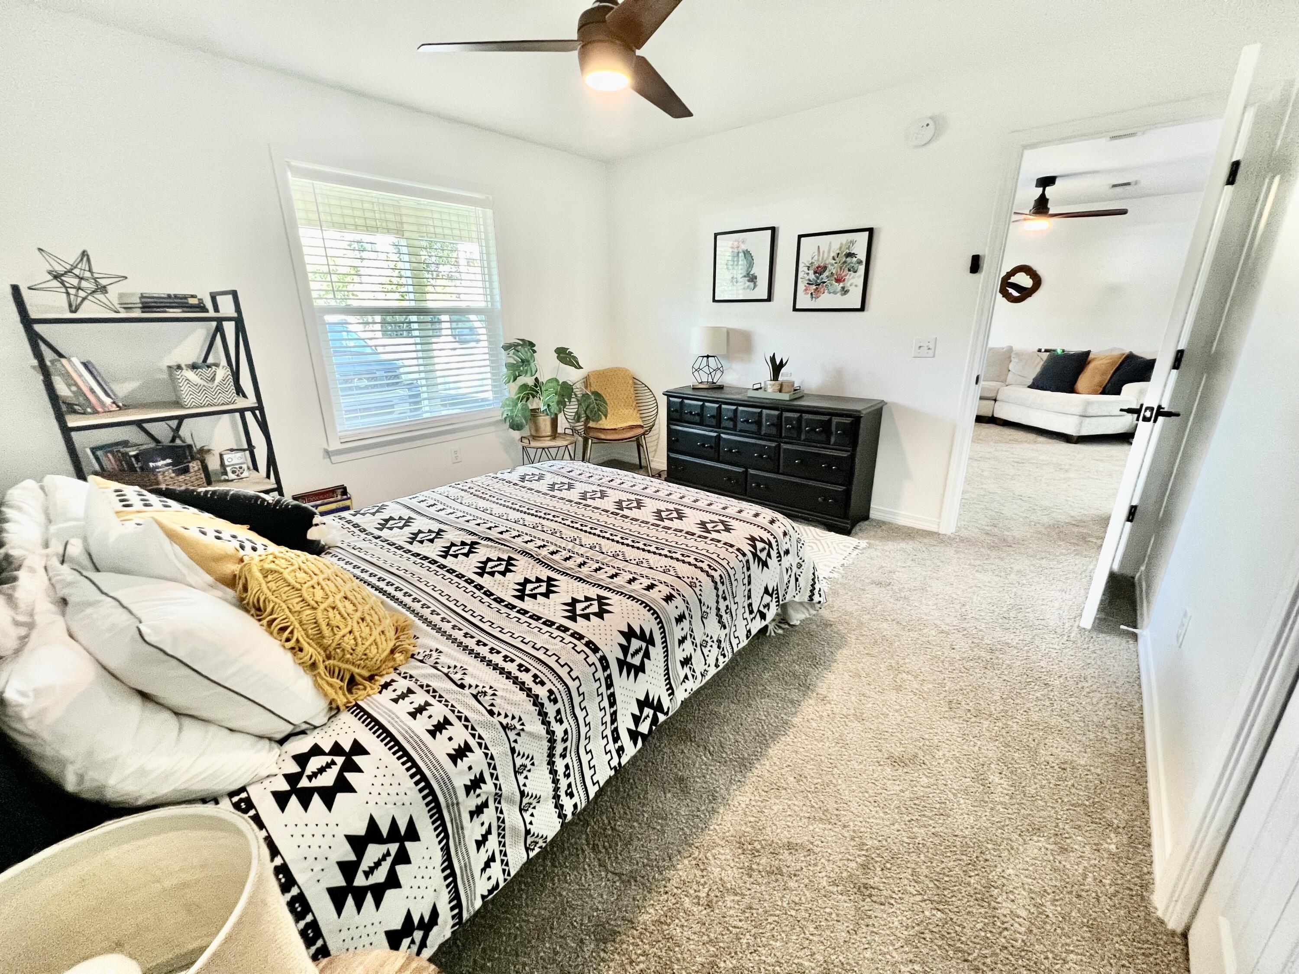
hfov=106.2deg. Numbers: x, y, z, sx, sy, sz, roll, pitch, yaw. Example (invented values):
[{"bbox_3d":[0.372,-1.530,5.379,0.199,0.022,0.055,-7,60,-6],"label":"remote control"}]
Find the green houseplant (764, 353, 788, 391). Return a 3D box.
[{"bbox_3d":[0.864,-0.760,3.323,0.140,0.250,0.130,14,23,39],"label":"green houseplant"}]

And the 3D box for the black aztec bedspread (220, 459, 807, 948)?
[{"bbox_3d":[-0.534,0.346,1.829,1.600,0.380,1.730,14,23,39],"label":"black aztec bedspread"}]

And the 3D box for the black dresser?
[{"bbox_3d":[0.784,-0.252,3.481,1.500,0.757,0.400,15,24,40],"label":"black dresser"}]

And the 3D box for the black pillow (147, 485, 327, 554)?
[{"bbox_3d":[-1.327,0.096,1.536,0.480,0.470,0.170,15,67,40],"label":"black pillow"}]

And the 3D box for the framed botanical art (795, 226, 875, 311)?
[{"bbox_3d":[1.151,-1.367,3.108,0.475,0.470,0.025,14,23,39],"label":"framed botanical art"}]

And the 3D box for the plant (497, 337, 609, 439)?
[{"bbox_3d":[-0.658,-0.699,3.522,0.740,0.740,0.620,-1,18,0],"label":"plant"}]

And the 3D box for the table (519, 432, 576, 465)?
[{"bbox_3d":[-0.727,-0.144,3.677,0.430,0.470,0.430,-1,18,0],"label":"table"}]

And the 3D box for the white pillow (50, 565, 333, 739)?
[{"bbox_3d":[-0.893,0.231,0.958,0.570,0.460,0.190,15,55,40],"label":"white pillow"}]

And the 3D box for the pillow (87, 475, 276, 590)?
[{"bbox_3d":[-1.060,0.156,1.178,0.470,0.440,0.160,11,56,33],"label":"pillow"}]

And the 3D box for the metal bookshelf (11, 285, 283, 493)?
[{"bbox_3d":[-2.098,-0.102,2.228,0.360,1.480,0.610,14,23,39],"label":"metal bookshelf"}]

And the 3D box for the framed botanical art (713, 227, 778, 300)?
[{"bbox_3d":[0.659,-1.570,3.483,0.482,0.470,0.025,14,23,39],"label":"framed botanical art"}]

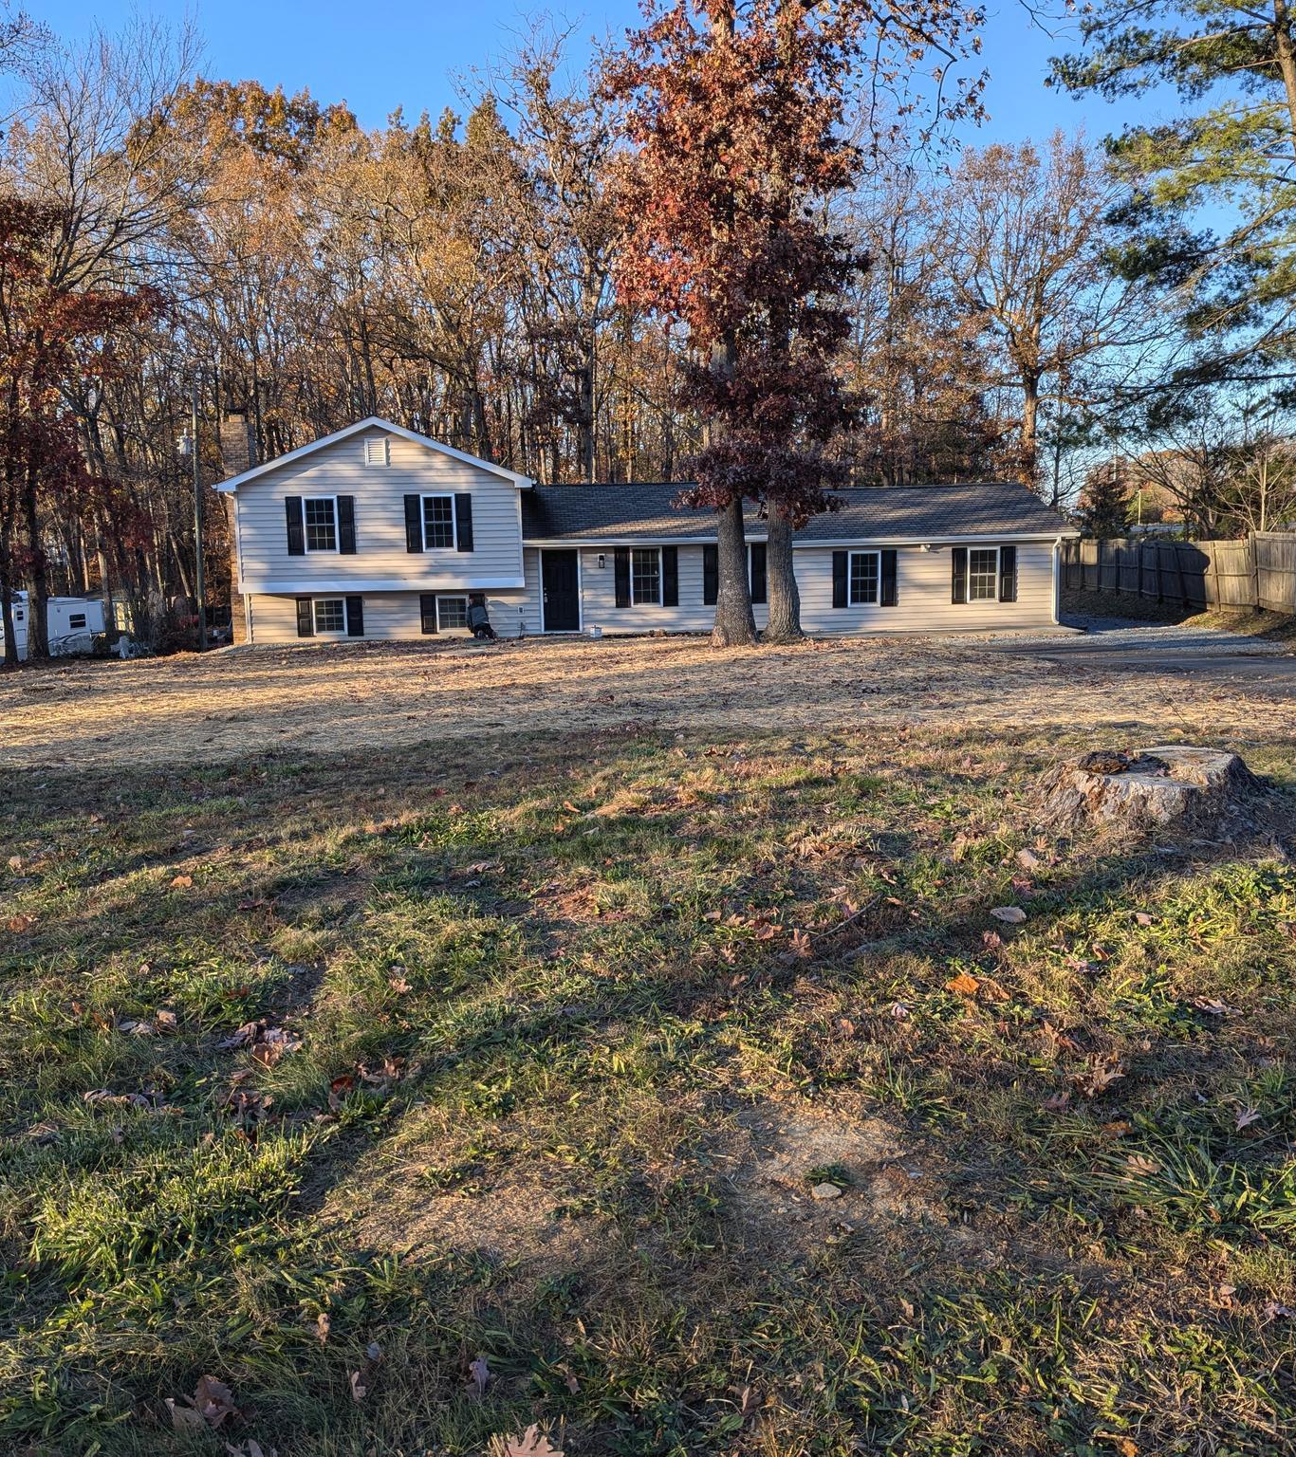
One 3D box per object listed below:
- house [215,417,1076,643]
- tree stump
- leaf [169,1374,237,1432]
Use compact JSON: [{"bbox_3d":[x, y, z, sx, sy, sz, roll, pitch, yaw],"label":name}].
[{"bbox_3d":[-0.083,-5.806,38.320,22.030,5.664,9.440,-2,7,-7],"label":"house"},{"bbox_3d":[2.922,0.323,7.774,1.200,0.340,1.150,-1,7,0],"label":"tree stump"},{"bbox_3d":[-0.835,1.274,2.524,0.125,0.050,0.100,-1,7,0],"label":"leaf"}]

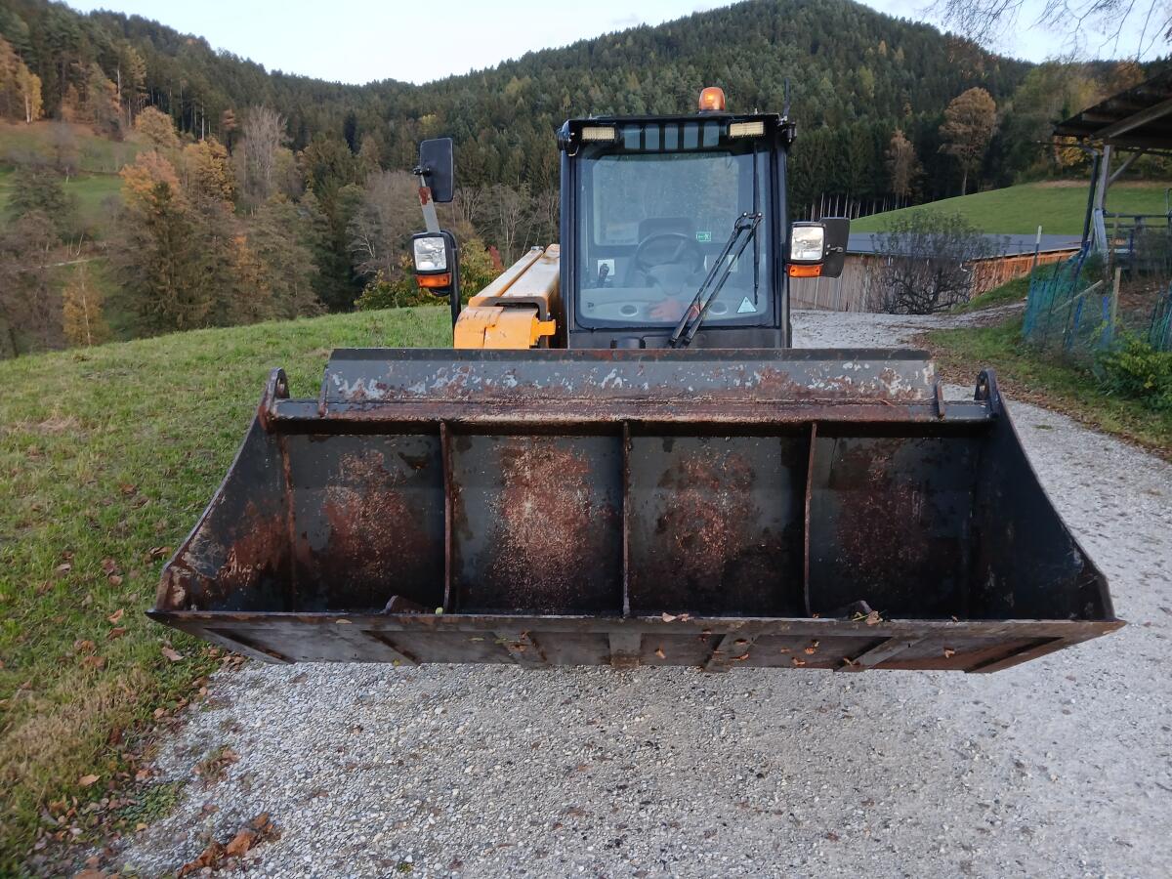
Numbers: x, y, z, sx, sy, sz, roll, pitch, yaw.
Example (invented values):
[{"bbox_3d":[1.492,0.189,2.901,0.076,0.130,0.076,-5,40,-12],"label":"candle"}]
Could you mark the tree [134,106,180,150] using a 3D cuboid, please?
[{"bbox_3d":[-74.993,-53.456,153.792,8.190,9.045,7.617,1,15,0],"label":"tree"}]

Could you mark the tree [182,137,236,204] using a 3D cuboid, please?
[{"bbox_3d":[-48.524,-32.833,113.449,7.049,11.607,6.556,1,15,0],"label":"tree"}]

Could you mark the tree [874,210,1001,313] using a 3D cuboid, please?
[{"bbox_3d":[10.579,-5.333,26.597,3.895,3.017,3.623,1,15,0],"label":"tree"}]

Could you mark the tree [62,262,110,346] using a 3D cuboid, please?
[{"bbox_3d":[-38.120,-9.915,67.039,3.719,7.191,3.459,1,15,0],"label":"tree"}]

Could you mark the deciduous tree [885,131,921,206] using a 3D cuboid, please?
[{"bbox_3d":[53.415,-45.772,148.360,5.926,12.274,5.511,1,15,0],"label":"deciduous tree"}]

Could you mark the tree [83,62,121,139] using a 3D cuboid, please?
[{"bbox_3d":[-95.150,-66.645,173.076,7.681,14.404,7.144,1,15,0],"label":"tree"}]

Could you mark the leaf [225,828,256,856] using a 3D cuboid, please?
[{"bbox_3d":[-0.914,1.064,2.330,0.070,0.030,0.105,9,14,40],"label":"leaf"}]

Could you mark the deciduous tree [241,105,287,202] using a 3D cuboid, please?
[{"bbox_3d":[-46.798,-40.569,128.009,6.817,14.901,6.340,1,15,0],"label":"deciduous tree"}]

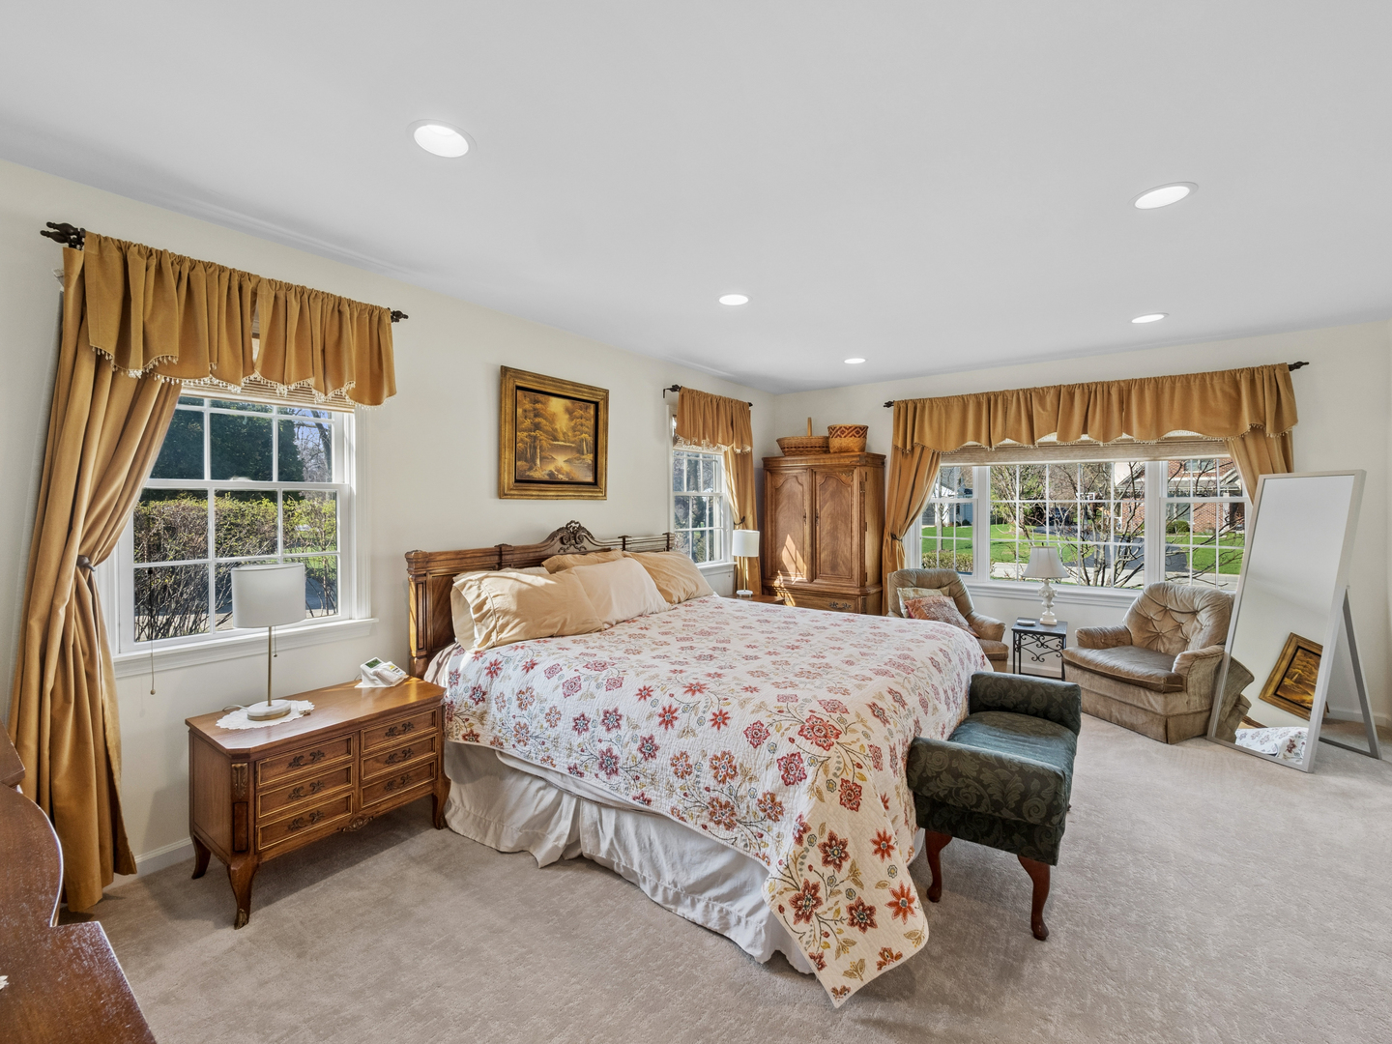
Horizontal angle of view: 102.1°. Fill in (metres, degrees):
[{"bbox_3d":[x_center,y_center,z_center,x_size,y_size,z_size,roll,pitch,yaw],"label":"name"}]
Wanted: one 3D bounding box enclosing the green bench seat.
[{"bbox_3d":[1.209,0.996,2.181,0.430,0.570,1.050,1,2,35],"label":"green bench seat"}]

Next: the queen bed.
[{"bbox_3d":[0.062,0.648,2.940,2.240,1.223,2.070,2,3,36],"label":"queen bed"}]

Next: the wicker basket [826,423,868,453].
[{"bbox_3d":[1.276,-0.683,4.734,0.330,0.250,0.330,0,1,26],"label":"wicker basket"}]

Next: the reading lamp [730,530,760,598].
[{"bbox_3d":[0.418,0.338,4.802,0.245,0.550,0.245,0,2,0],"label":"reading lamp"}]

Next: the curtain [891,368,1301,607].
[{"bbox_3d":[2.680,0.124,4.164,2.500,2.280,0.200,0,1,31],"label":"curtain"}]

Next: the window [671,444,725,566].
[{"bbox_3d":[0.032,-0.224,4.608,0.110,1.200,0.720,0,1,40],"label":"window"}]

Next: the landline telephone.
[{"bbox_3d":[-1.423,0.679,2.567,0.170,0.105,0.165,0,1,-5],"label":"landline telephone"}]

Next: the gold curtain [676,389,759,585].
[{"bbox_3d":[0.201,-0.009,4.848,0.180,2.120,1.240,2,3,36],"label":"gold curtain"}]

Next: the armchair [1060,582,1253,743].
[{"bbox_3d":[2.906,0.821,3.584,0.810,0.820,0.730,-1,3,-20],"label":"armchair"}]

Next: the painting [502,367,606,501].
[{"bbox_3d":[-0.856,-0.514,3.505,0.060,0.745,0.830,2,3,36],"label":"painting"}]

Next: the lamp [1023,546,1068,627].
[{"bbox_3d":[2.604,0.462,4.154,0.290,0.585,0.290,2,3,36],"label":"lamp"}]

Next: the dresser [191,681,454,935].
[{"bbox_3d":[-1.446,1.014,2.218,0.430,0.578,0.740,0,1,37],"label":"dresser"}]

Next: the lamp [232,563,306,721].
[{"bbox_3d":[-1.639,0.456,2.161,0.230,0.556,0.230,0,1,40],"label":"lamp"}]

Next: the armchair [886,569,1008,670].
[{"bbox_3d":[1.845,0.792,4.286,0.730,0.820,0.810,0,2,4],"label":"armchair"}]

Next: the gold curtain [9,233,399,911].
[{"bbox_3d":[-1.797,0.158,2.227,0.210,2.280,1.170,0,1,40],"label":"gold curtain"}]

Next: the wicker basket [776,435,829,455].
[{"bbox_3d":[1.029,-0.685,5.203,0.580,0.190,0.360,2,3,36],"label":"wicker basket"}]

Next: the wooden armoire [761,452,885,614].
[{"bbox_3d":[1.161,0.286,5.203,1.000,1.755,0.500,2,3,36],"label":"wooden armoire"}]

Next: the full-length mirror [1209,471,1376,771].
[{"bbox_3d":[3.262,0.486,3.089,0.500,1.530,0.430,-1,3,-19],"label":"full-length mirror"}]

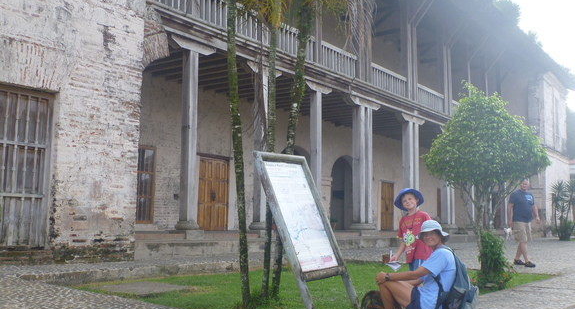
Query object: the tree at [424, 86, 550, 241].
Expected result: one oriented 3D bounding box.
[{"bbox_3d":[2.749,0.296,8.336,1.600,2.620,1.600,-4,-8,37],"label":"tree"}]

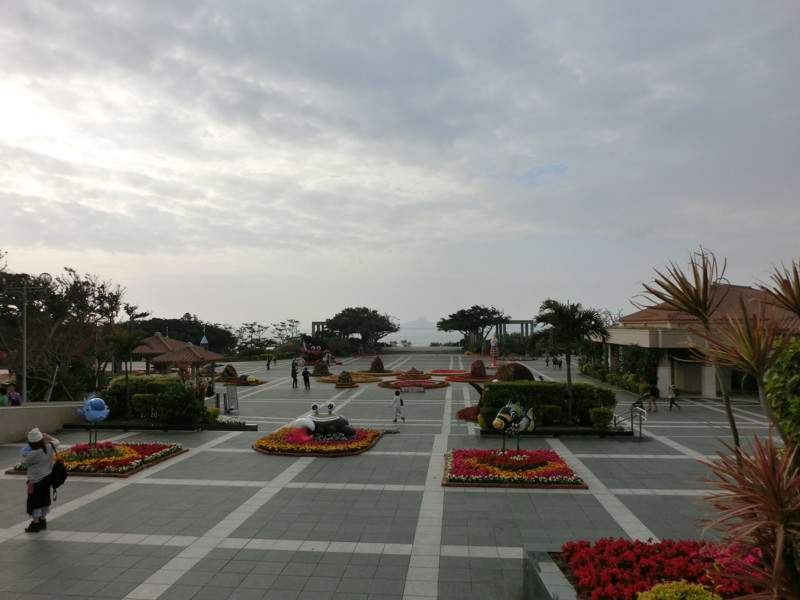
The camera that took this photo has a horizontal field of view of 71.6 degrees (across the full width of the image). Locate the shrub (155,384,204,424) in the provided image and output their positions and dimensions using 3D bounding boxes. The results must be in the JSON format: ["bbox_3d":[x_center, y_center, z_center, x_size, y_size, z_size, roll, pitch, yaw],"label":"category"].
[{"bbox_3d":[-7.433,3.489,18.700,1.500,1.350,1.400,1,-3,-22],"label":"shrub"}]

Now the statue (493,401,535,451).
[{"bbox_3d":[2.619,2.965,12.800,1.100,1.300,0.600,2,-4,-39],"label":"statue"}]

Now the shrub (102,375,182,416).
[{"bbox_3d":[-9.700,3.620,20.900,2.650,1.500,1.700,0,-3,6],"label":"shrub"}]

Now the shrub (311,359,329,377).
[{"bbox_3d":[-8.599,7.301,60.000,1.900,1.850,1.900,0,-3,6],"label":"shrub"}]

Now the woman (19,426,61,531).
[{"bbox_3d":[-5.750,2.860,8.830,0.540,1.610,0.480,2,-4,-38],"label":"woman"}]

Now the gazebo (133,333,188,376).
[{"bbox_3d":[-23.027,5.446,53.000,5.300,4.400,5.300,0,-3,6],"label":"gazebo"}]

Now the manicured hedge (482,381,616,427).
[{"bbox_3d":[5.175,3.565,19.200,4.400,1.300,1.400,0,-3,6],"label":"manicured hedge"}]

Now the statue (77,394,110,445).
[{"bbox_3d":[-7.600,2.970,13.750,0.880,1.370,0.620,-2,-4,37],"label":"statue"}]

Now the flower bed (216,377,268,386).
[{"bbox_3d":[-13.900,6.960,48.700,4.200,0.600,3.300,0,-3,6],"label":"flower bed"}]

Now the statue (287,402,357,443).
[{"bbox_3d":[-2.180,3.459,15.600,1.850,1.100,1.500,0,-3,7],"label":"statue"}]

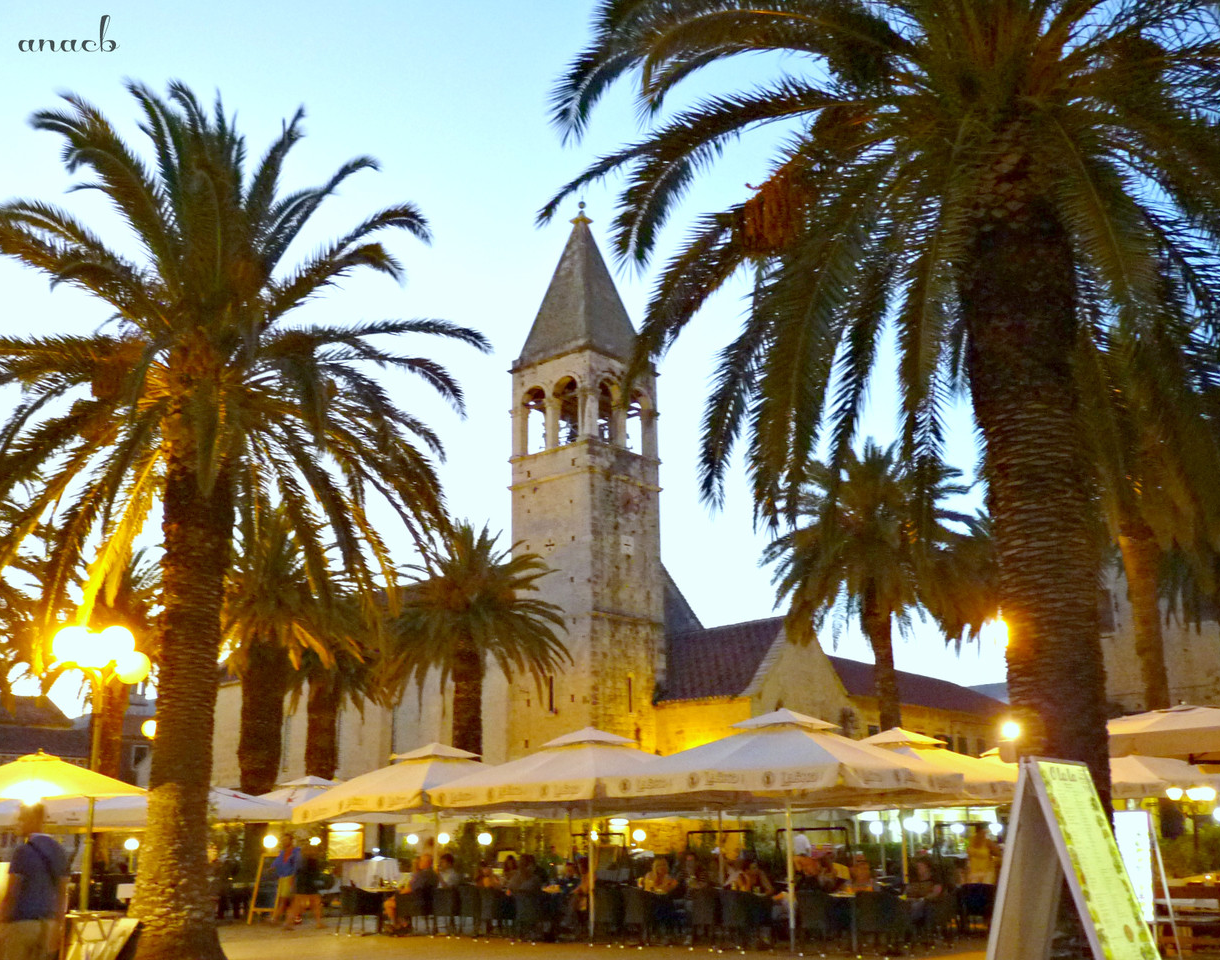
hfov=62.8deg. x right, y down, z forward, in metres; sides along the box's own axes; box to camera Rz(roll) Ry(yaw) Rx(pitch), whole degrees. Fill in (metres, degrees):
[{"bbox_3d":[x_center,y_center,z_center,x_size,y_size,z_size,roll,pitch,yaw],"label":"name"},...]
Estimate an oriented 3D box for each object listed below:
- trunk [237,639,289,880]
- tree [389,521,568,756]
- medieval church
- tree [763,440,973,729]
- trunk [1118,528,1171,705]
[{"bbox_3d":[-9.413,7.573,26.557,1.134,6.757,1.134,-1,-20,0],"label":"trunk"},{"bbox_3d":[-4.396,6.722,31.079,5.709,11.442,5.709,-1,-20,0],"label":"tree"},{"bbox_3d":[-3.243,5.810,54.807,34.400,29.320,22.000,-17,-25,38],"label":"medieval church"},{"bbox_3d":[9.184,5.565,33.533,7.026,14.829,7.026,-1,-20,0],"label":"tree"},{"bbox_3d":[14.604,5.743,26.531,0.758,9.396,0.758,-1,-20,0],"label":"trunk"}]

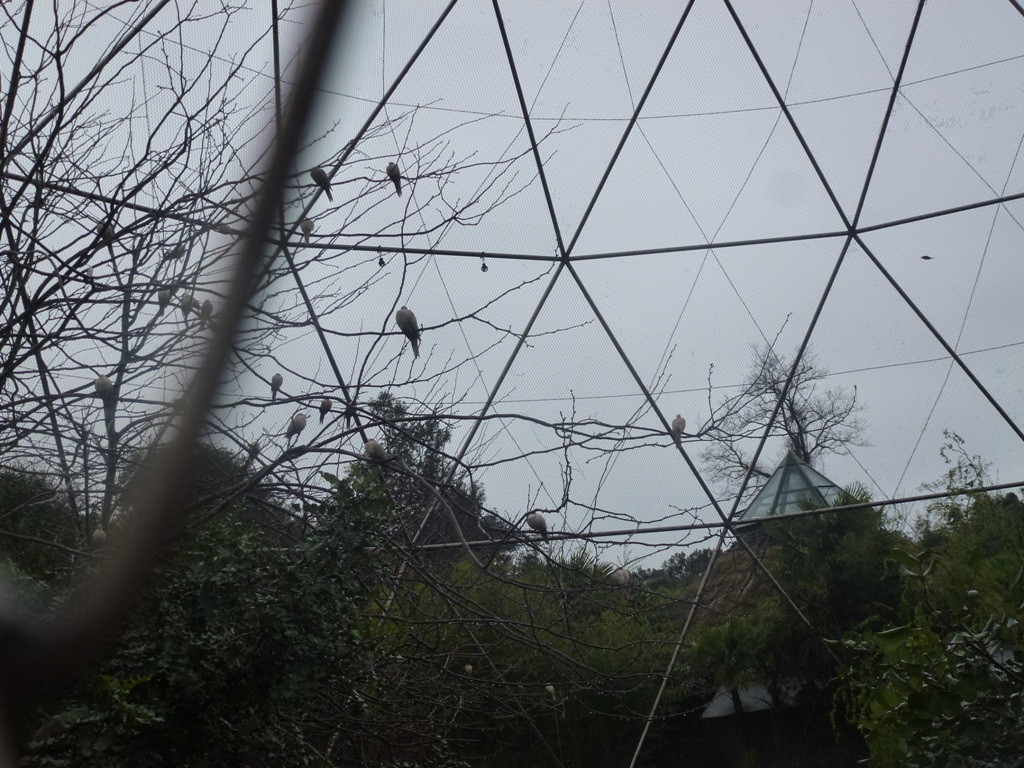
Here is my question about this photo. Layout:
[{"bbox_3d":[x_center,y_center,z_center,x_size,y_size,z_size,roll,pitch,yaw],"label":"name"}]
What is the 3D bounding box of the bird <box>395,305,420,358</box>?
[{"bbox_3d":[-0.536,-0.268,7.400,0.115,0.275,0.160,0,-12,-26],"label":"bird"}]

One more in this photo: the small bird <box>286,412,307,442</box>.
[{"bbox_3d":[-1.784,0.360,12.000,0.180,0.240,0.110,-8,-11,16],"label":"small bird"}]

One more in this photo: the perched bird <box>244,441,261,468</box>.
[{"bbox_3d":[-2.202,0.607,12.300,0.110,0.230,0.170,5,-15,-44],"label":"perched bird"}]

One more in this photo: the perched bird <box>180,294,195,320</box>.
[{"bbox_3d":[-2.865,-0.667,12.800,0.110,0.250,0.160,-5,-11,-1],"label":"perched bird"}]

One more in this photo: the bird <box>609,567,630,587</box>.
[{"bbox_3d":[0.696,1.261,9.300,0.120,0.220,0.180,-14,-14,38],"label":"bird"}]

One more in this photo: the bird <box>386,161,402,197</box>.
[{"bbox_3d":[-0.908,-1.588,11.200,0.110,0.265,0.155,0,-12,-26],"label":"bird"}]

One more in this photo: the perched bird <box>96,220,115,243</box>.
[{"bbox_3d":[-2.658,-0.973,9.500,0.110,0.260,0.170,-9,-11,19],"label":"perched bird"}]

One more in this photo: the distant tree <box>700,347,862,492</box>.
[{"bbox_3d":[10.302,1.764,55.000,6.200,6.600,6.000,-7,-11,10],"label":"distant tree"}]

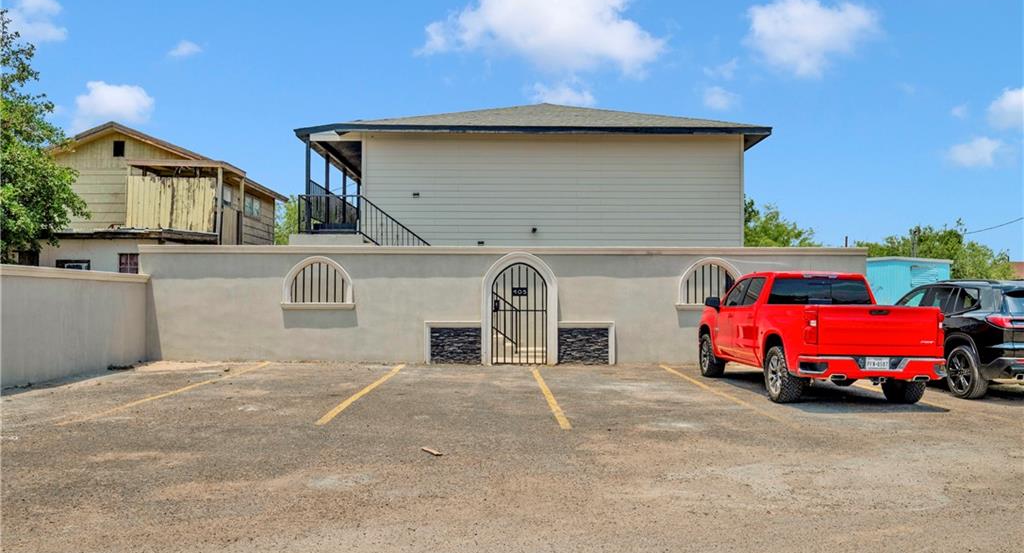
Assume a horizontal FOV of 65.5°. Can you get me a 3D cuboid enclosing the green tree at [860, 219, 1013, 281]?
[{"bbox_3d":[19.000,-0.007,36.061,7.000,5.000,6.000,0,-1,0],"label":"green tree"}]

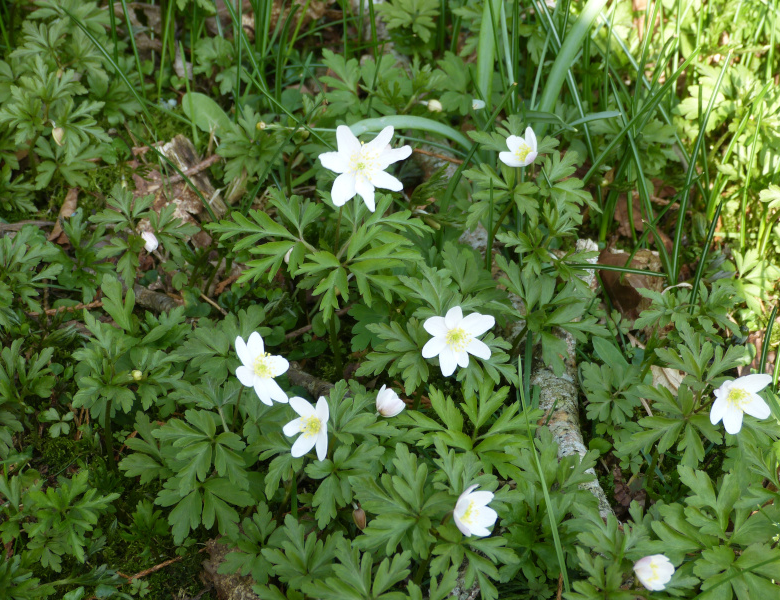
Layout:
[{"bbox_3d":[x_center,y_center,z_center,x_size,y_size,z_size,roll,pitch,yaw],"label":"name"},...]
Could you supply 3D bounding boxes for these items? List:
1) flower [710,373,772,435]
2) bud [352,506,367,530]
[{"bbox_3d":[0.170,0.050,1.220,0.034,0.016,0.033,0,78,-24],"label":"flower"},{"bbox_3d":[-0.015,0.104,1.200,0.007,0.013,0.007,-10,27,3],"label":"bud"}]

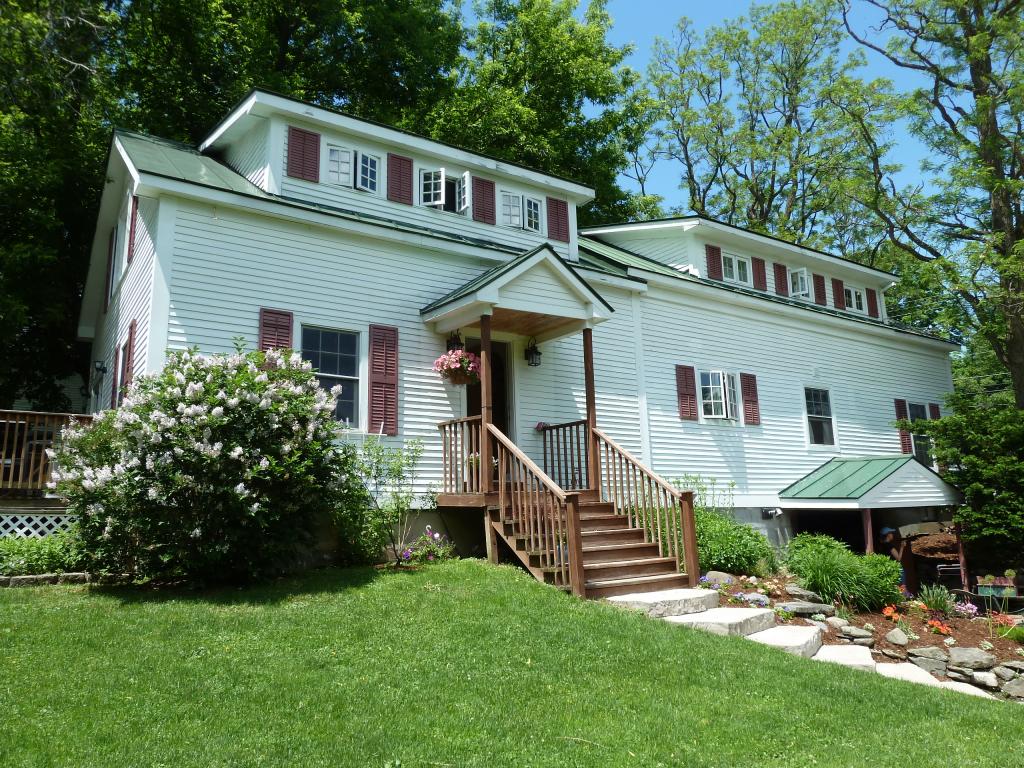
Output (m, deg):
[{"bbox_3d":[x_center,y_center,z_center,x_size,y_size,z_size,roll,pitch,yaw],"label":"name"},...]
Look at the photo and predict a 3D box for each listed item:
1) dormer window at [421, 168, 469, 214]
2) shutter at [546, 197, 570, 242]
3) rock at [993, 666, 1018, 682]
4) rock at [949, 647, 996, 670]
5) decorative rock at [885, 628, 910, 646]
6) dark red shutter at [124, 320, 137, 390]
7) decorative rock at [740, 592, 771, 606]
[{"bbox_3d":[-0.969,-2.885,11.036,0.810,0.594,0.270,6,-12,-34],"label":"dormer window"},{"bbox_3d":[0.794,-2.764,12.471,0.440,0.738,0.050,5,-12,-33],"label":"shutter"},{"bbox_3d":[4.938,2.907,7.400,0.250,0.140,0.200,-7,-12,31],"label":"rock"},{"bbox_3d":[4.249,2.533,6.824,0.353,0.176,0.265,-5,-12,18],"label":"rock"},{"bbox_3d":[3.906,2.575,7.513,0.216,0.171,0.180,6,-12,-34],"label":"decorative rock"},{"bbox_3d":[-5.067,-0.130,9.789,0.044,1.470,0.441,6,-13,-34],"label":"dark red shutter"},{"bbox_3d":[2.618,2.311,7.950,0.320,0.130,0.240,-4,-10,17],"label":"decorative rock"}]

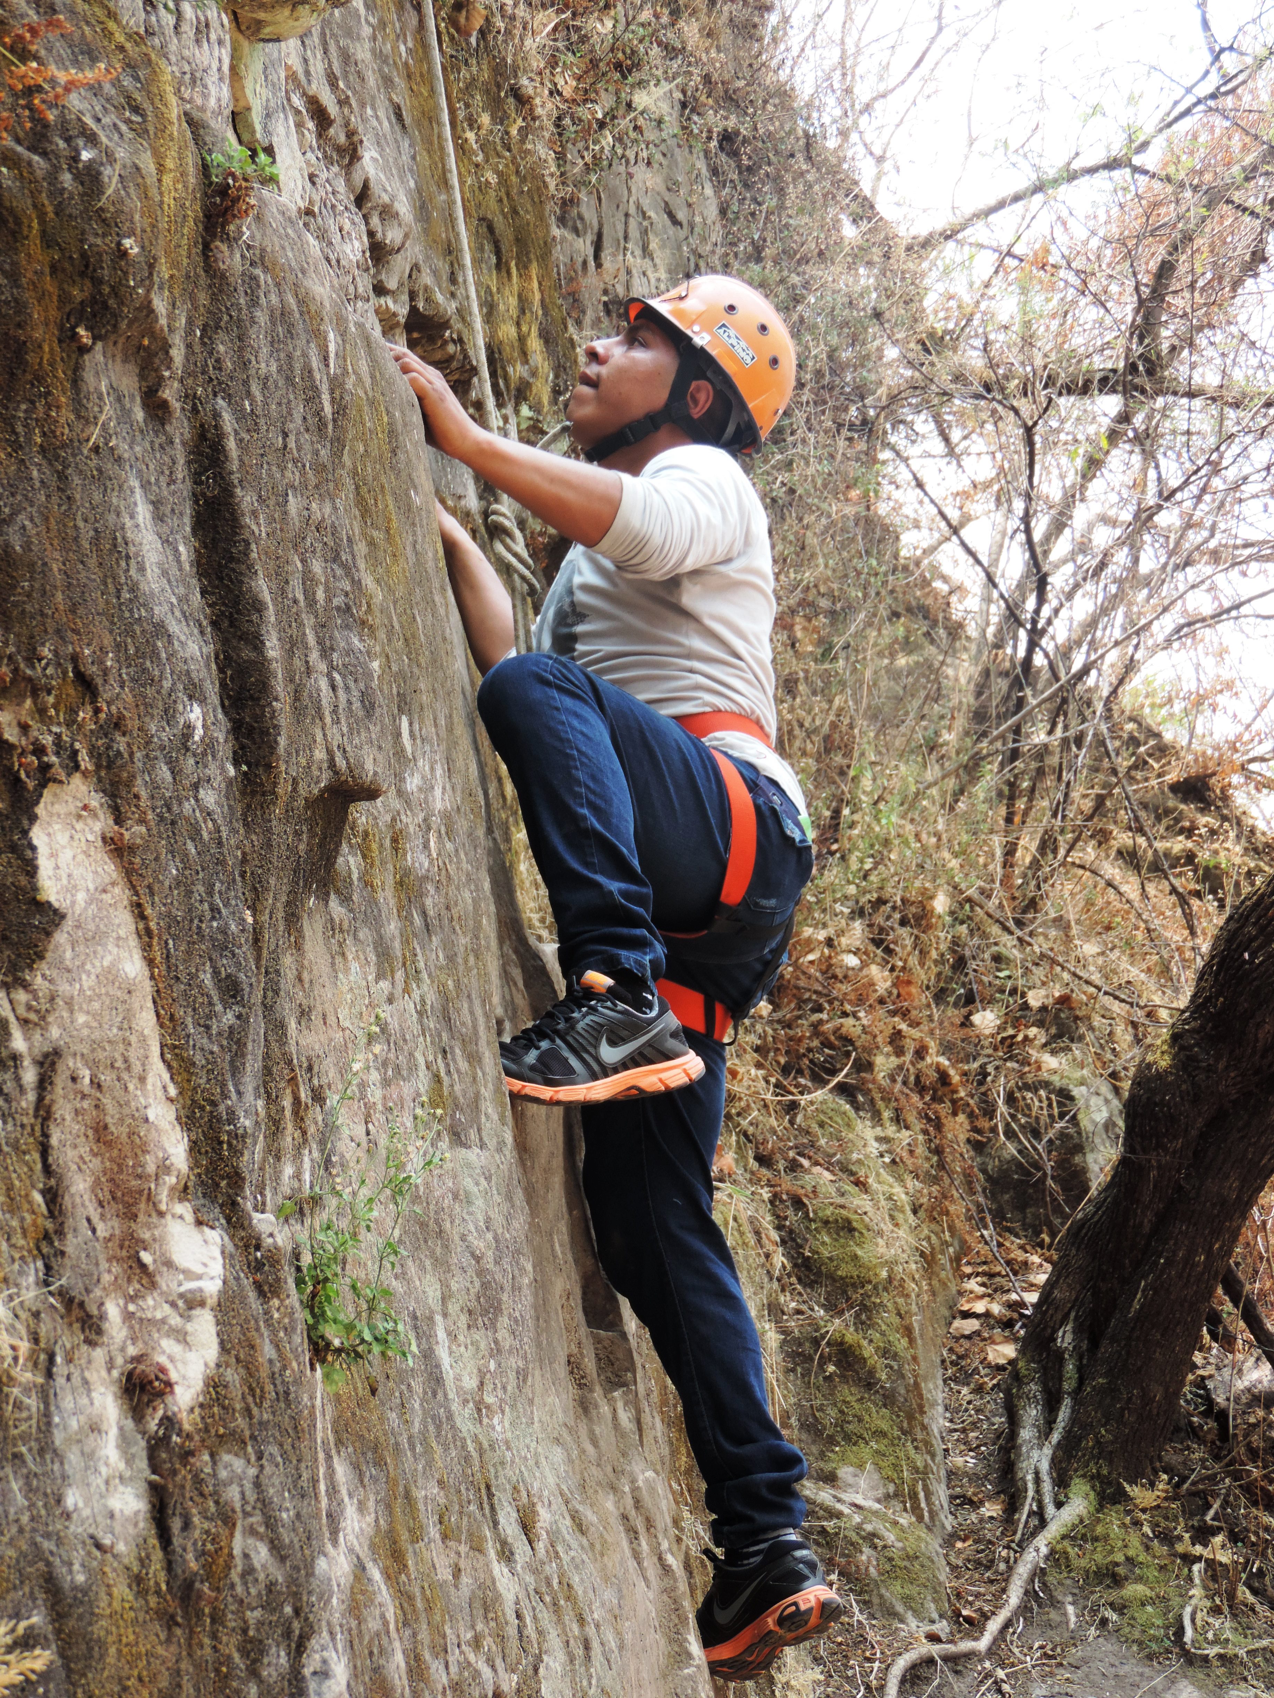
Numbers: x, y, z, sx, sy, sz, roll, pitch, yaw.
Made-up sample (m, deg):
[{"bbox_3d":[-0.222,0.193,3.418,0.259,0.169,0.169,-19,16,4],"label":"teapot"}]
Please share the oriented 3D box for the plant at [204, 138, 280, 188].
[{"bbox_3d":[-0.454,-0.790,4.800,0.085,0.056,0.070,1,-3,-14],"label":"plant"}]

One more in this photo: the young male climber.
[{"bbox_3d":[-0.027,0.163,5.300,0.570,1.770,0.530,0,-3,7],"label":"young male climber"}]

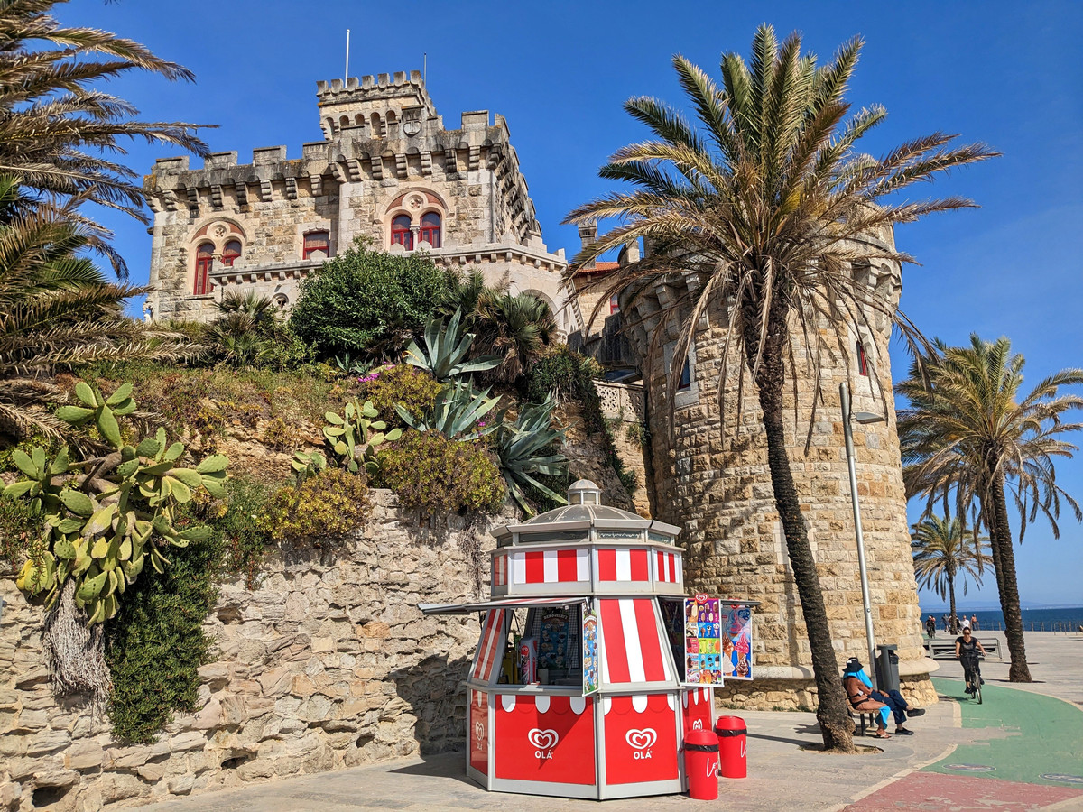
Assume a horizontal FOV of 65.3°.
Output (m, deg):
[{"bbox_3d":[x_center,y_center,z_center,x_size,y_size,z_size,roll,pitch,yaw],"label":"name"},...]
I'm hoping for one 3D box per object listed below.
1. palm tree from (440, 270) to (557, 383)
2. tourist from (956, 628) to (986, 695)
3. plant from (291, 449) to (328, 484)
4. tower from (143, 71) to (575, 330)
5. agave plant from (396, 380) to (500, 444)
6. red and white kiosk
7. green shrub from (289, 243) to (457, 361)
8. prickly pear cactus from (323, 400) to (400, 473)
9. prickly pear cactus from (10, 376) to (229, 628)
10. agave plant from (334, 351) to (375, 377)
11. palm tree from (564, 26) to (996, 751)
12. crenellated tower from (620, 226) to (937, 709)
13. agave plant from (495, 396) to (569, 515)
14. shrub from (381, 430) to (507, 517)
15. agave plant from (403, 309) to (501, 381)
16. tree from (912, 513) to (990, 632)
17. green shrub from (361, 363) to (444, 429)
[{"bbox_3d":[-1.118,-2.041,21.584,2.998,2.923,2.698,-2,-14,0],"label":"palm tree"},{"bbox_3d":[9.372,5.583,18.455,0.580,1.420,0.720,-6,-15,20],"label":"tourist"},{"bbox_3d":[-3.789,0.993,13.771,0.589,0.568,0.500,-2,-14,0],"label":"plant"},{"bbox_3d":[-6.714,-6.459,34.147,15.800,13.200,10.400,-3,-14,9],"label":"tower"},{"bbox_3d":[-1.944,0.102,17.411,2.195,1.209,1.975,-2,-14,0],"label":"agave plant"},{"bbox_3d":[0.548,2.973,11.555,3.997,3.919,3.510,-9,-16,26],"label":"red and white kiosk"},{"bbox_3d":[-4.069,-2.520,20.422,4.058,2.924,3.247,-2,-14,0],"label":"green shrub"},{"bbox_3d":[-2.895,0.497,13.604,1.200,1.220,0.850,1,-14,-8],"label":"prickly pear cactus"},{"bbox_3d":[-4.796,1.075,9.702,2.300,2.700,1.500,8,-17,-32],"label":"prickly pear cactus"},{"bbox_3d":[-3.778,-0.824,16.960,0.834,0.531,0.625,-2,-14,0],"label":"agave plant"},{"bbox_3d":[4.186,-0.848,13.809,7.100,11.900,6.900,-1,-14,0],"label":"palm tree"},{"bbox_3d":[6.132,1.464,22.546,7.556,11.992,7.556,-6,-15,15],"label":"crenellated tower"},{"bbox_3d":[-0.199,1.034,17.761,1.556,2.294,1.712,-2,-14,0],"label":"agave plant"},{"bbox_3d":[-1.612,1.079,13.761,2.000,1.320,1.450,-4,-14,11],"label":"shrub"},{"bbox_3d":[-1.741,-1.172,16.599,1.800,1.380,1.700,-1,-14,0],"label":"agave plant"},{"bbox_3d":[36.545,14.868,75.428,6.400,10.500,6.400,-8,-16,24],"label":"tree"},{"bbox_3d":[-2.475,-0.169,15.111,1.380,1.150,1.150,-2,-14,6],"label":"green shrub"}]

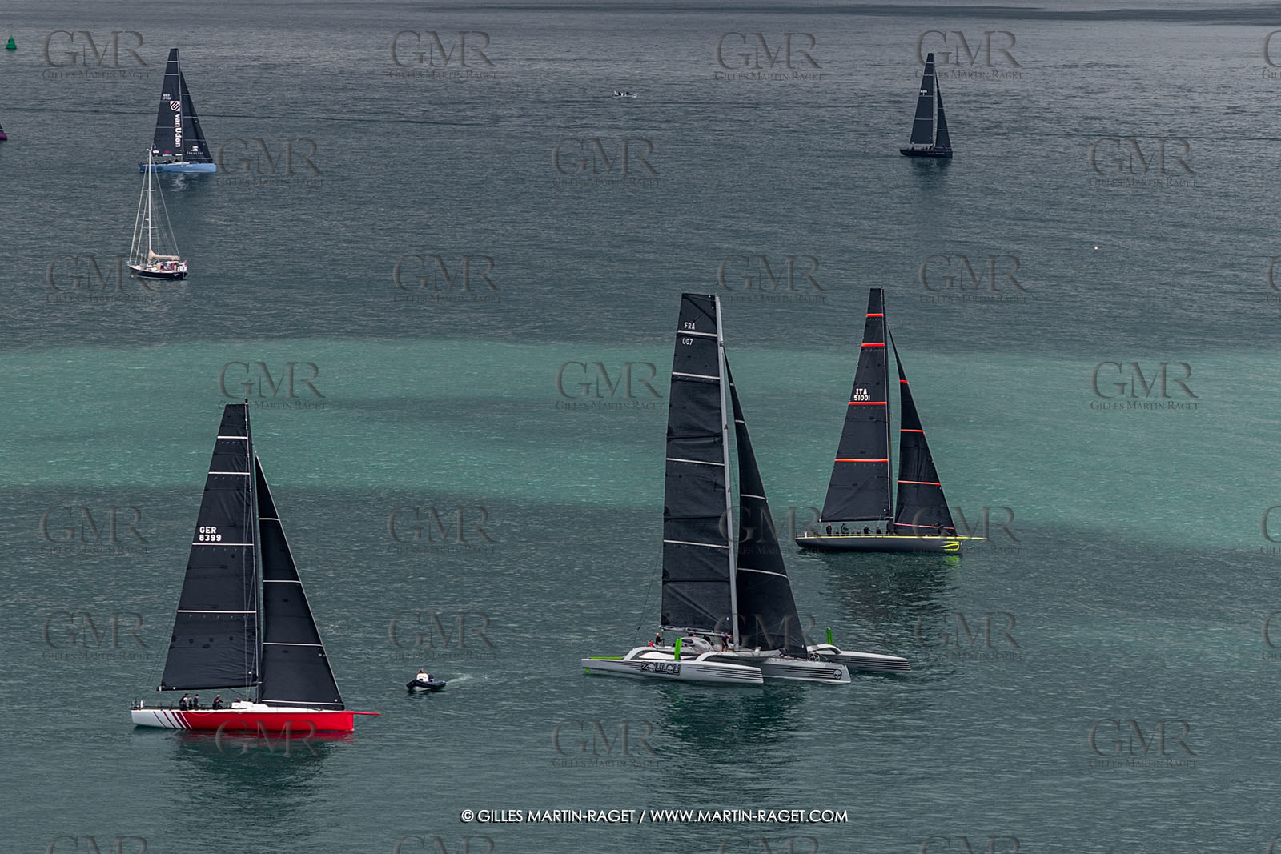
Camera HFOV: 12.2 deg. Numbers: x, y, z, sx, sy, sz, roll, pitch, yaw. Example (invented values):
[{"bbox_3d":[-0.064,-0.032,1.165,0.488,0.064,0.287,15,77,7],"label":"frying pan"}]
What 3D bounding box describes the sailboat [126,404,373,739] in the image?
[{"bbox_3d":[-27.330,9.723,422.806,17.600,23.170,4.450,1,6,8],"label":"sailboat"}]

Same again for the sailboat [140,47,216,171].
[{"bbox_3d":[-83.924,-57.422,1083.855,14.300,22.210,4.300,1,6,6],"label":"sailboat"}]

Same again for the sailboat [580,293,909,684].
[{"bbox_3d":[8.250,4.343,448.519,21.200,28.730,16.800,6,8,45],"label":"sailboat"}]

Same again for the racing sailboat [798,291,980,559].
[{"bbox_3d":[22.418,-0.628,539.777,16.600,23.740,4.450,1,6,10],"label":"racing sailboat"}]

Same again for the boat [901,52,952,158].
[{"bbox_3d":[53.916,-60.613,1125.003,12.900,19.340,3.900,6,8,45],"label":"boat"}]

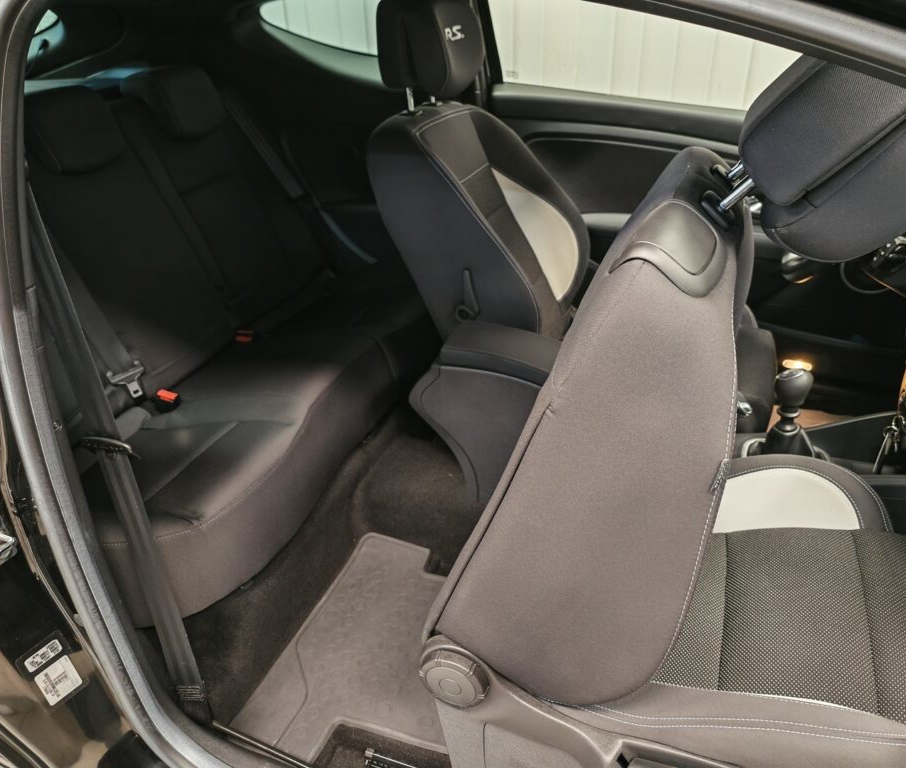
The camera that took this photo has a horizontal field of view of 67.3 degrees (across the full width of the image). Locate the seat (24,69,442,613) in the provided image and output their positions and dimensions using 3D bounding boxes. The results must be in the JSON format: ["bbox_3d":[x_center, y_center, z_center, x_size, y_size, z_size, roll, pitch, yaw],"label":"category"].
[{"bbox_3d":[-0.531,-0.252,1.481,0.766,0.711,1.319,7,32,18],"label":"seat"}]

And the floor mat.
[{"bbox_3d":[-0.080,0.473,1.218,0.459,0.030,0.507,7,32,18],"label":"floor mat"}]

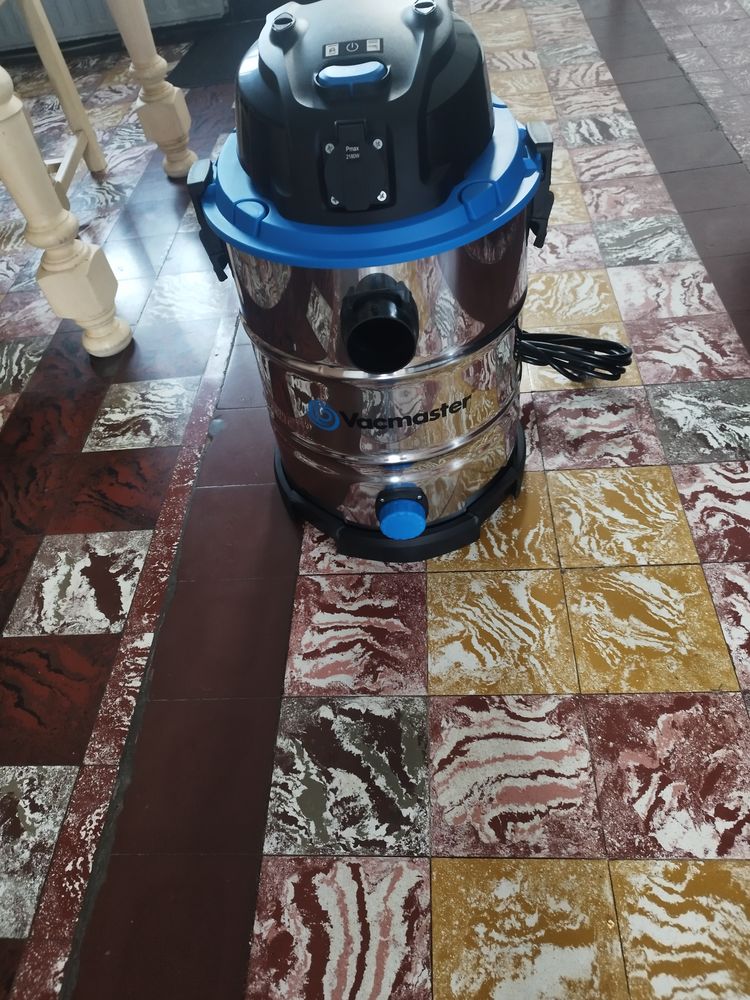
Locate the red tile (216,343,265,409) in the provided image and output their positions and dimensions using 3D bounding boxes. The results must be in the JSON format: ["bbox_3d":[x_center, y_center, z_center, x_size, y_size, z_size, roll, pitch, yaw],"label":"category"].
[{"bbox_3d":[-0.203,-0.257,1.433,0.208,0.015,0.201,-3,50,7],"label":"red tile"}]

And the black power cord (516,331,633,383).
[{"bbox_3d":[0.309,-0.231,1.100,0.189,0.050,0.084,7,51,14],"label":"black power cord"}]

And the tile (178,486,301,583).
[{"bbox_3d":[-0.213,0.053,1.168,0.200,0.012,0.200,-2,49,7],"label":"tile"}]

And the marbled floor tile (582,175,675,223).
[{"bbox_3d":[0.624,-0.742,1.718,0.202,0.015,0.199,-3,50,7],"label":"marbled floor tile"}]

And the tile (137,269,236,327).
[{"bbox_3d":[-0.446,-0.481,1.660,0.198,0.015,0.203,-3,50,7],"label":"tile"}]

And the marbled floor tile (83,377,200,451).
[{"bbox_3d":[-0.462,-0.170,1.399,0.198,0.015,0.201,-3,50,7],"label":"marbled floor tile"}]

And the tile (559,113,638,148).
[{"bbox_3d":[0.642,-1.050,1.980,0.200,0.012,0.200,-2,49,7],"label":"tile"}]

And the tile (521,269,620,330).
[{"bbox_3d":[0.408,-0.428,1.485,0.202,0.015,0.199,-3,50,7],"label":"tile"}]

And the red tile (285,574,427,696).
[{"bbox_3d":[-0.018,0.166,0.856,0.168,0.015,0.168,-2,49,7],"label":"red tile"}]

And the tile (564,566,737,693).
[{"bbox_3d":[0.376,0.179,0.970,0.200,0.012,0.200,-2,49,7],"label":"tile"}]

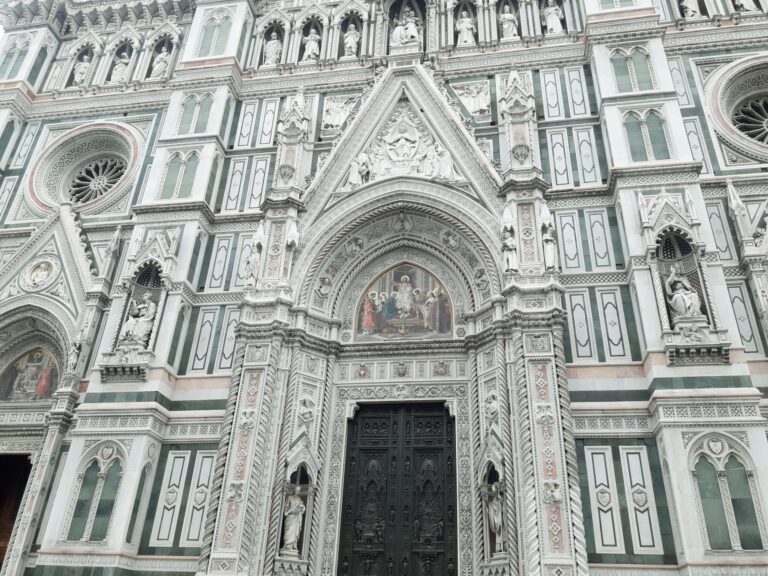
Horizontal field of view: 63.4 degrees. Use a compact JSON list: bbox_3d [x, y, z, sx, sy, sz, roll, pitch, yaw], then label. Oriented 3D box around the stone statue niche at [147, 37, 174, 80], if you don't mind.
[{"bbox_3d":[-11.510,-11.884,32.432,1.200,3.150,0.800,-3,-30,10],"label":"stone statue niche"}]

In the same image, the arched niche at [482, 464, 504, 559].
[{"bbox_3d":[3.681,6.957,19.497,0.650,2.900,0.880,21,-34,-29],"label":"arched niche"}]

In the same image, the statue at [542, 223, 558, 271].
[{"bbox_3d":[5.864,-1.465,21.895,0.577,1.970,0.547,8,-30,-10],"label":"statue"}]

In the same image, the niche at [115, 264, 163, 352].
[{"bbox_3d":[-9.084,0.659,23.481,1.393,3.730,1.144,-3,-30,10],"label":"niche"}]

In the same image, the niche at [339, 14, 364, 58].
[{"bbox_3d":[-1.583,-12.376,30.755,1.200,3.150,0.800,-3,-30,10],"label":"niche"}]

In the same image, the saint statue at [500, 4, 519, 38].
[{"bbox_3d":[5.946,-12.664,29.544,0.880,2.350,0.650,-3,-30,10],"label":"saint statue"}]

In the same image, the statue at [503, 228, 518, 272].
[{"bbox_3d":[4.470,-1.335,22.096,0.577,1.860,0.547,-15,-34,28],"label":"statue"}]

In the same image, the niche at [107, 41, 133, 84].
[{"bbox_3d":[-13.786,-11.797,32.987,1.174,3.133,0.846,-3,-30,10],"label":"niche"}]

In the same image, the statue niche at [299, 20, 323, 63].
[{"bbox_3d":[-3.533,-12.280,31.085,1.200,3.150,0.800,-3,-30,10],"label":"statue niche"}]

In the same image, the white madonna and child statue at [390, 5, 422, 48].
[{"bbox_3d":[1.093,-12.468,29.786,1.412,2.785,0.995,-3,-30,10],"label":"white madonna and child statue"}]

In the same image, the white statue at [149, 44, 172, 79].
[{"bbox_3d":[-11.583,-11.820,32.520,0.880,2.350,0.650,-3,-30,10],"label":"white statue"}]

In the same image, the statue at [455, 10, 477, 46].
[{"bbox_3d":[3.899,-12.316,29.670,0.965,2.457,0.696,-3,-30,10],"label":"statue"}]

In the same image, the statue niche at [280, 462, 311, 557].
[{"bbox_3d":[-2.999,7.264,20.581,0.880,2.900,0.650,21,-34,-29],"label":"statue niche"}]

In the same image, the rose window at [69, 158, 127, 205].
[{"bbox_3d":[-13.843,-5.055,30.322,3.100,3.100,0.400,-3,-30,10],"label":"rose window"}]

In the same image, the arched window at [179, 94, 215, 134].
[{"bbox_3d":[-8.539,-7.892,28.336,1.412,2.407,0.348,-3,-30,10],"label":"arched window"}]

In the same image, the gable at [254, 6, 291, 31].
[{"bbox_3d":[-5.567,-13.699,31.900,1.850,1.500,0.400,-3,-30,10],"label":"gable"}]

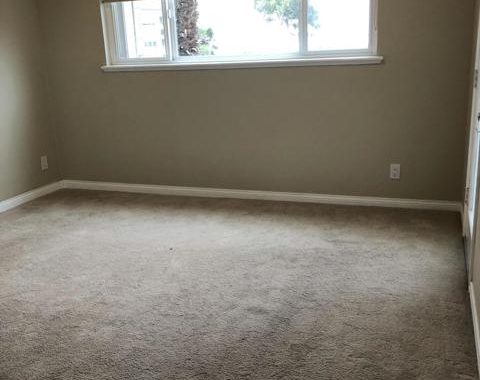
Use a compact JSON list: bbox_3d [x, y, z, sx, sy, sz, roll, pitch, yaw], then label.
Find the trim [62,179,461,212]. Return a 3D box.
[{"bbox_3d":[-0.054,0.035,4.563,3.707,0.081,0.015,3,17,20],"label":"trim"}]

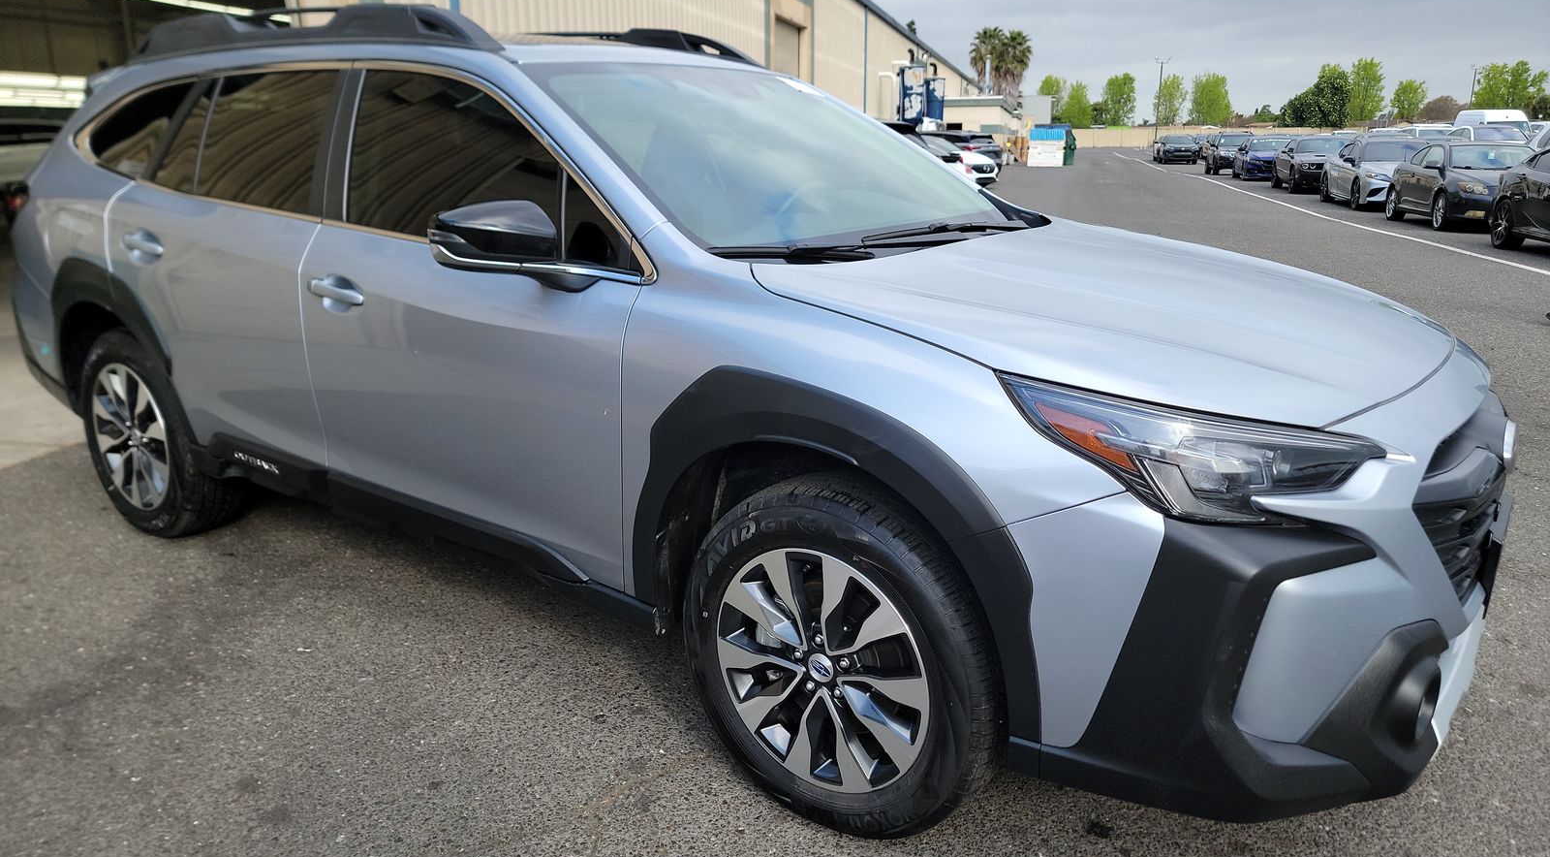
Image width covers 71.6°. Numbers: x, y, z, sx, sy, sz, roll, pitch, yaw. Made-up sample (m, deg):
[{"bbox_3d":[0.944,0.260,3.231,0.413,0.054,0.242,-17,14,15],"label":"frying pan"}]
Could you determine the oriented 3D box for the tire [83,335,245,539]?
[{"bbox_3d":[-2.101,0.007,3.679,0.725,0.725,0.235,12,18,33],"label":"tire"}]

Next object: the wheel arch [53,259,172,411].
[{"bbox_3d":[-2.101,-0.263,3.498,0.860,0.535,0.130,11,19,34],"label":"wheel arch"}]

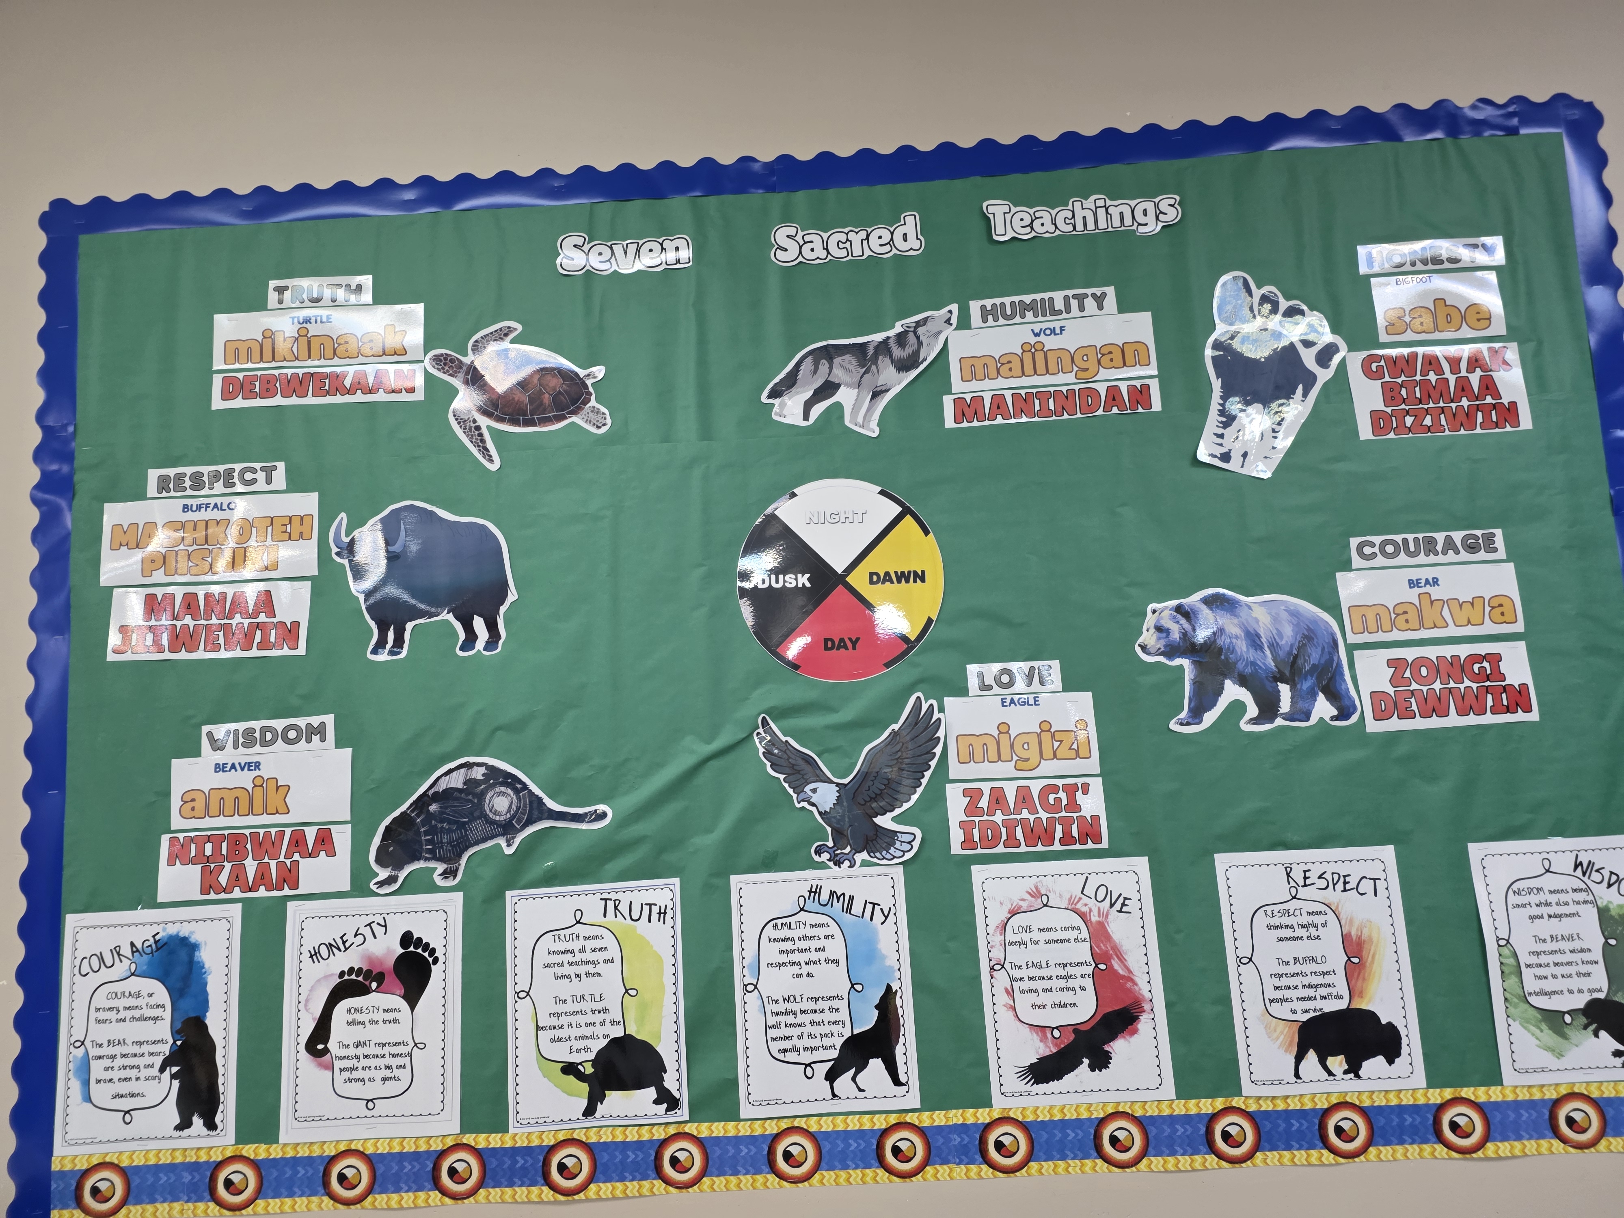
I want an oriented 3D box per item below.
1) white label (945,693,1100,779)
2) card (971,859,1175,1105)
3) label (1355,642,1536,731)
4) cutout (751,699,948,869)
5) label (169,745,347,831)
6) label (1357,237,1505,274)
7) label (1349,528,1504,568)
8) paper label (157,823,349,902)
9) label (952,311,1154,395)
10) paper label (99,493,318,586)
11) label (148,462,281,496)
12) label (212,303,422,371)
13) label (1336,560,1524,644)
[{"bbox_3d":[0.264,0.159,1.357,0.187,0.102,0.004,-2,-11,1],"label":"white label"},{"bbox_3d":[0.314,0.447,1.300,0.216,0.279,0.004,-4,-10,0],"label":"card"},{"bbox_3d":[0.796,0.097,1.354,0.215,0.101,0.004,-4,-10,0],"label":"label"},{"bbox_3d":[0.052,0.217,1.349,0.243,0.215,0.004,-3,-11,0],"label":"cutout"},{"bbox_3d":[-0.692,0.227,1.356,0.227,0.088,0.004,-3,-10,0],"label":"label"},{"bbox_3d":[0.842,-0.480,1.465,0.197,0.042,0.004,-4,-11,0],"label":"label"},{"bbox_3d":[0.791,-0.077,1.386,0.196,0.040,0.004,-3,-10,0],"label":"label"},{"bbox_3d":[-0.693,0.317,1.344,0.239,0.081,0.004,-3,-11,0],"label":"paper label"},{"bbox_3d":[0.322,-0.342,1.442,0.274,0.088,0.004,-5,-10,0],"label":"label"},{"bbox_3d":[-0.792,-0.092,1.421,0.286,0.112,0.004,-3,-11,0],"label":"paper label"},{"bbox_3d":[-0.788,-0.171,1.430,0.183,0.038,0.004,-3,-10,0],"label":"label"},{"bbox_3d":[-0.672,-0.371,1.471,0.288,0.082,0.004,-3,-11,0],"label":"label"},{"bbox_3d":[0.788,-0.008,1.373,0.225,0.090,0.004,-4,-10,0],"label":"label"}]

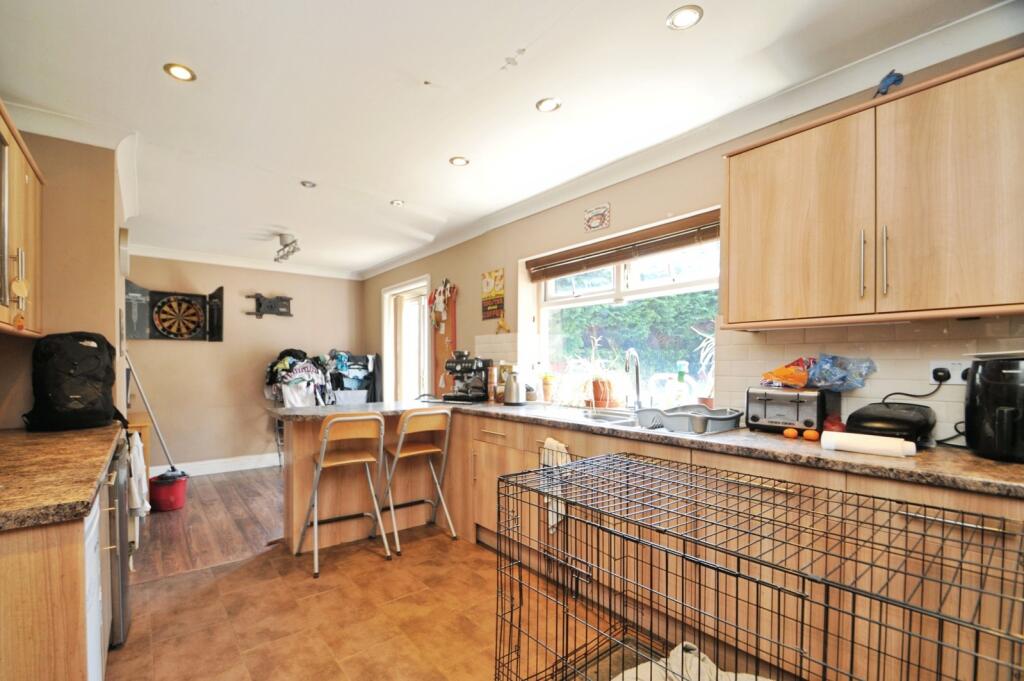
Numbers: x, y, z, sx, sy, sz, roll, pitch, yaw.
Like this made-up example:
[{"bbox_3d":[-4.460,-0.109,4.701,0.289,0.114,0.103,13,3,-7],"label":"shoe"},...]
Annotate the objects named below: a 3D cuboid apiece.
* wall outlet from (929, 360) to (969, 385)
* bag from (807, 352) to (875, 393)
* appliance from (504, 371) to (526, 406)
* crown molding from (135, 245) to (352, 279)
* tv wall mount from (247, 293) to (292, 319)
[{"bbox_3d":[1.621,0.120,1.551,0.014,0.087,0.146,2,-4,-41],"label":"wall outlet"},{"bbox_3d":[1.302,0.131,1.688,0.150,0.150,0.220,1,-2,-41],"label":"bag"},{"bbox_3d":[0.021,0.335,2.999,0.170,0.235,0.145,0,-3,0],"label":"appliance"},{"bbox_3d":[-3.027,-0.904,5.066,2.500,0.100,0.100,2,-4,-41],"label":"crown molding"},{"bbox_3d":[-2.903,-0.410,5.134,0.500,0.300,0.110,2,-4,-41],"label":"tv wall mount"}]

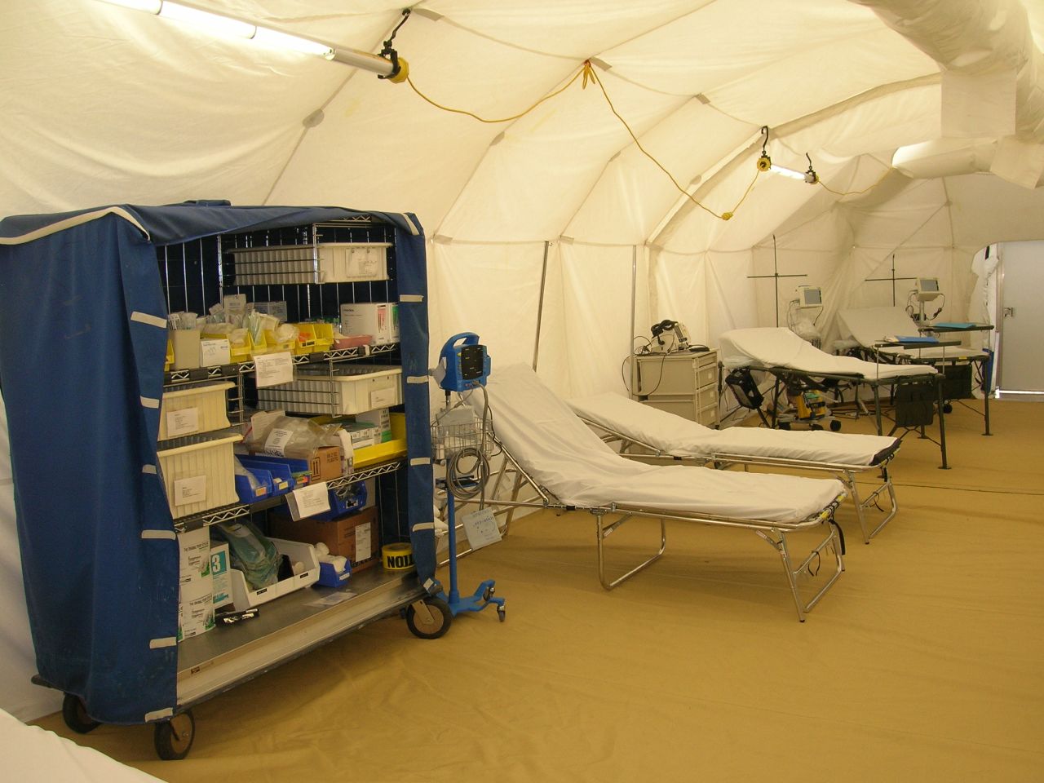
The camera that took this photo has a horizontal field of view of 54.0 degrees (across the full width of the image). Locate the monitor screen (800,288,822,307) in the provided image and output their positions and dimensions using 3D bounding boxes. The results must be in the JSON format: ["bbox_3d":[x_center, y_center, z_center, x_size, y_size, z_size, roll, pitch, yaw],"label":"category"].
[{"bbox_3d":[2.924,-0.956,10.434,0.240,0.210,0.120,-3,0,-10],"label":"monitor screen"}]

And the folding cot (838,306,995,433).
[{"bbox_3d":[3.820,-0.255,10.242,0.694,1.153,2.015,-2,6,-6],"label":"folding cot"}]

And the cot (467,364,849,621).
[{"bbox_3d":[0.547,0.410,5.200,2.007,1.029,0.869,2,7,29],"label":"cot"}]

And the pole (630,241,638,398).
[{"bbox_3d":[0.776,-0.155,7.243,0.030,1.731,0.030,4,7,29],"label":"pole"}]

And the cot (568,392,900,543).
[{"bbox_3d":[1.278,0.396,6.474,2.022,0.759,0.869,2,7,30],"label":"cot"}]

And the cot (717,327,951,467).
[{"bbox_3d":[2.504,0.010,8.496,0.694,1.051,2.015,-4,6,-24],"label":"cot"}]

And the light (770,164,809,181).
[{"bbox_3d":[1.925,-1.568,7.350,0.050,0.050,1.120,2,7,29],"label":"light"}]

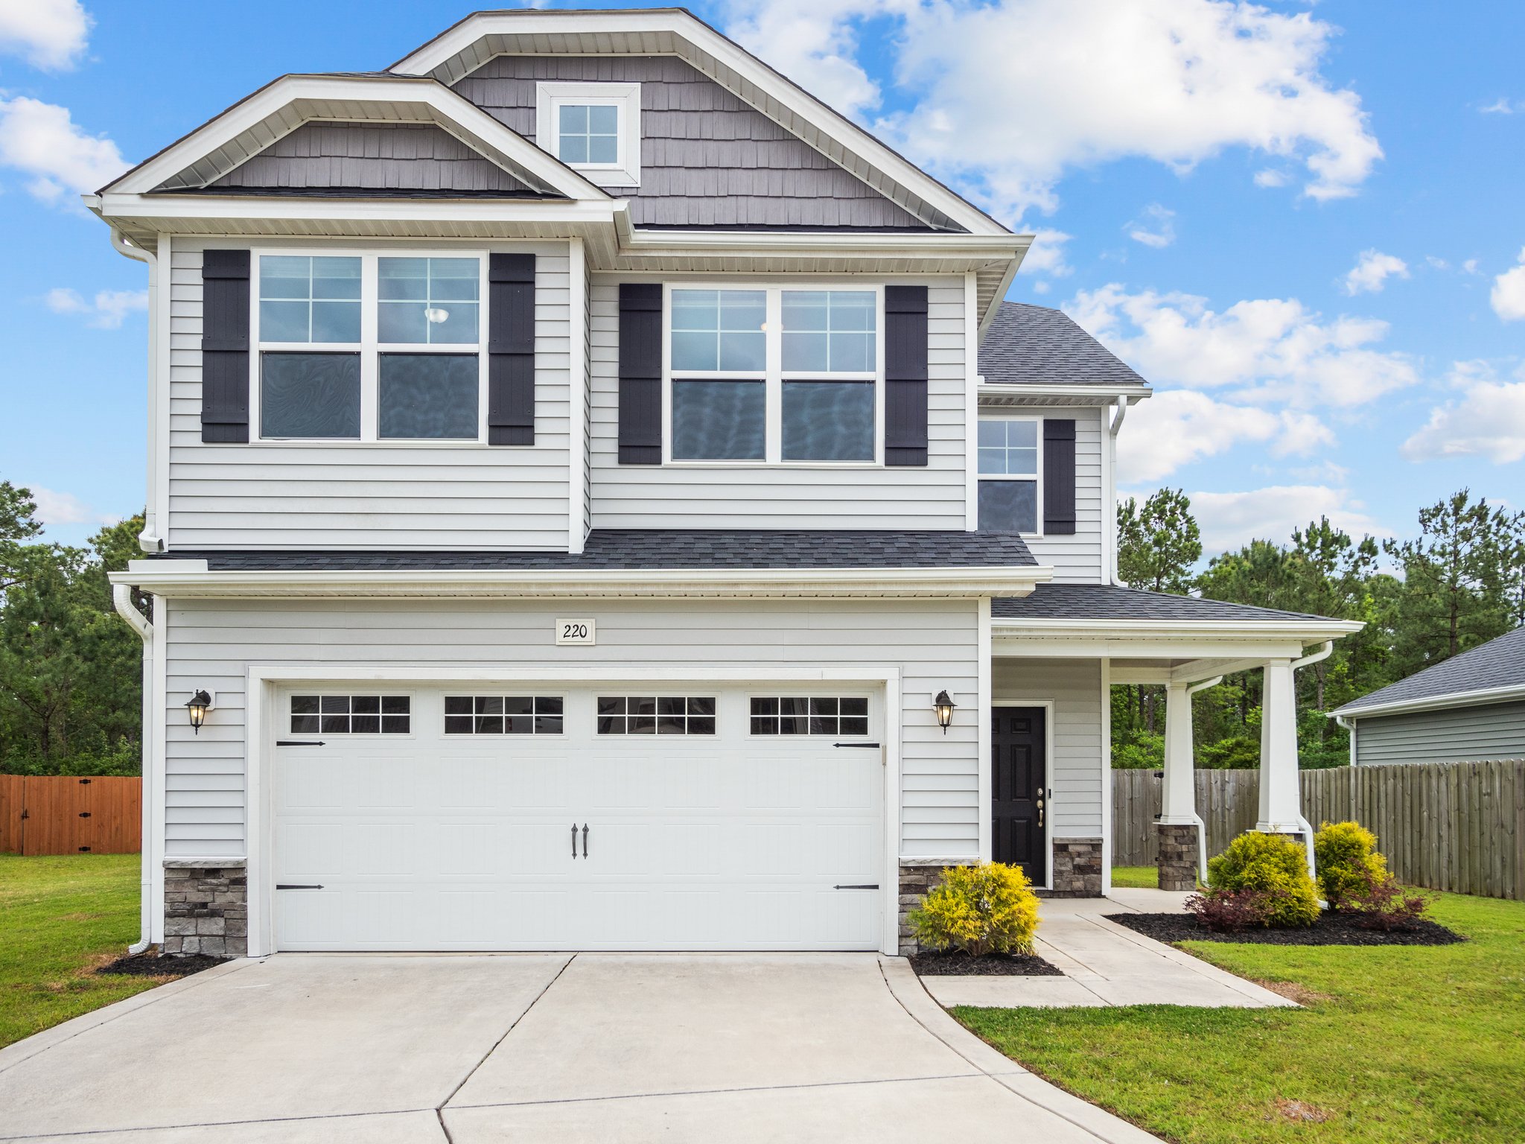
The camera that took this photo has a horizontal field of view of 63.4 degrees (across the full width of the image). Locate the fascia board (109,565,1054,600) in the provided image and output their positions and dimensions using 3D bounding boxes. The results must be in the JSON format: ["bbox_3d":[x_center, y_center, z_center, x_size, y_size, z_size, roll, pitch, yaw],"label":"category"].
[{"bbox_3d":[-1.370,0.072,9.300,7.100,0.200,0.130,0,-3,-1],"label":"fascia board"}]

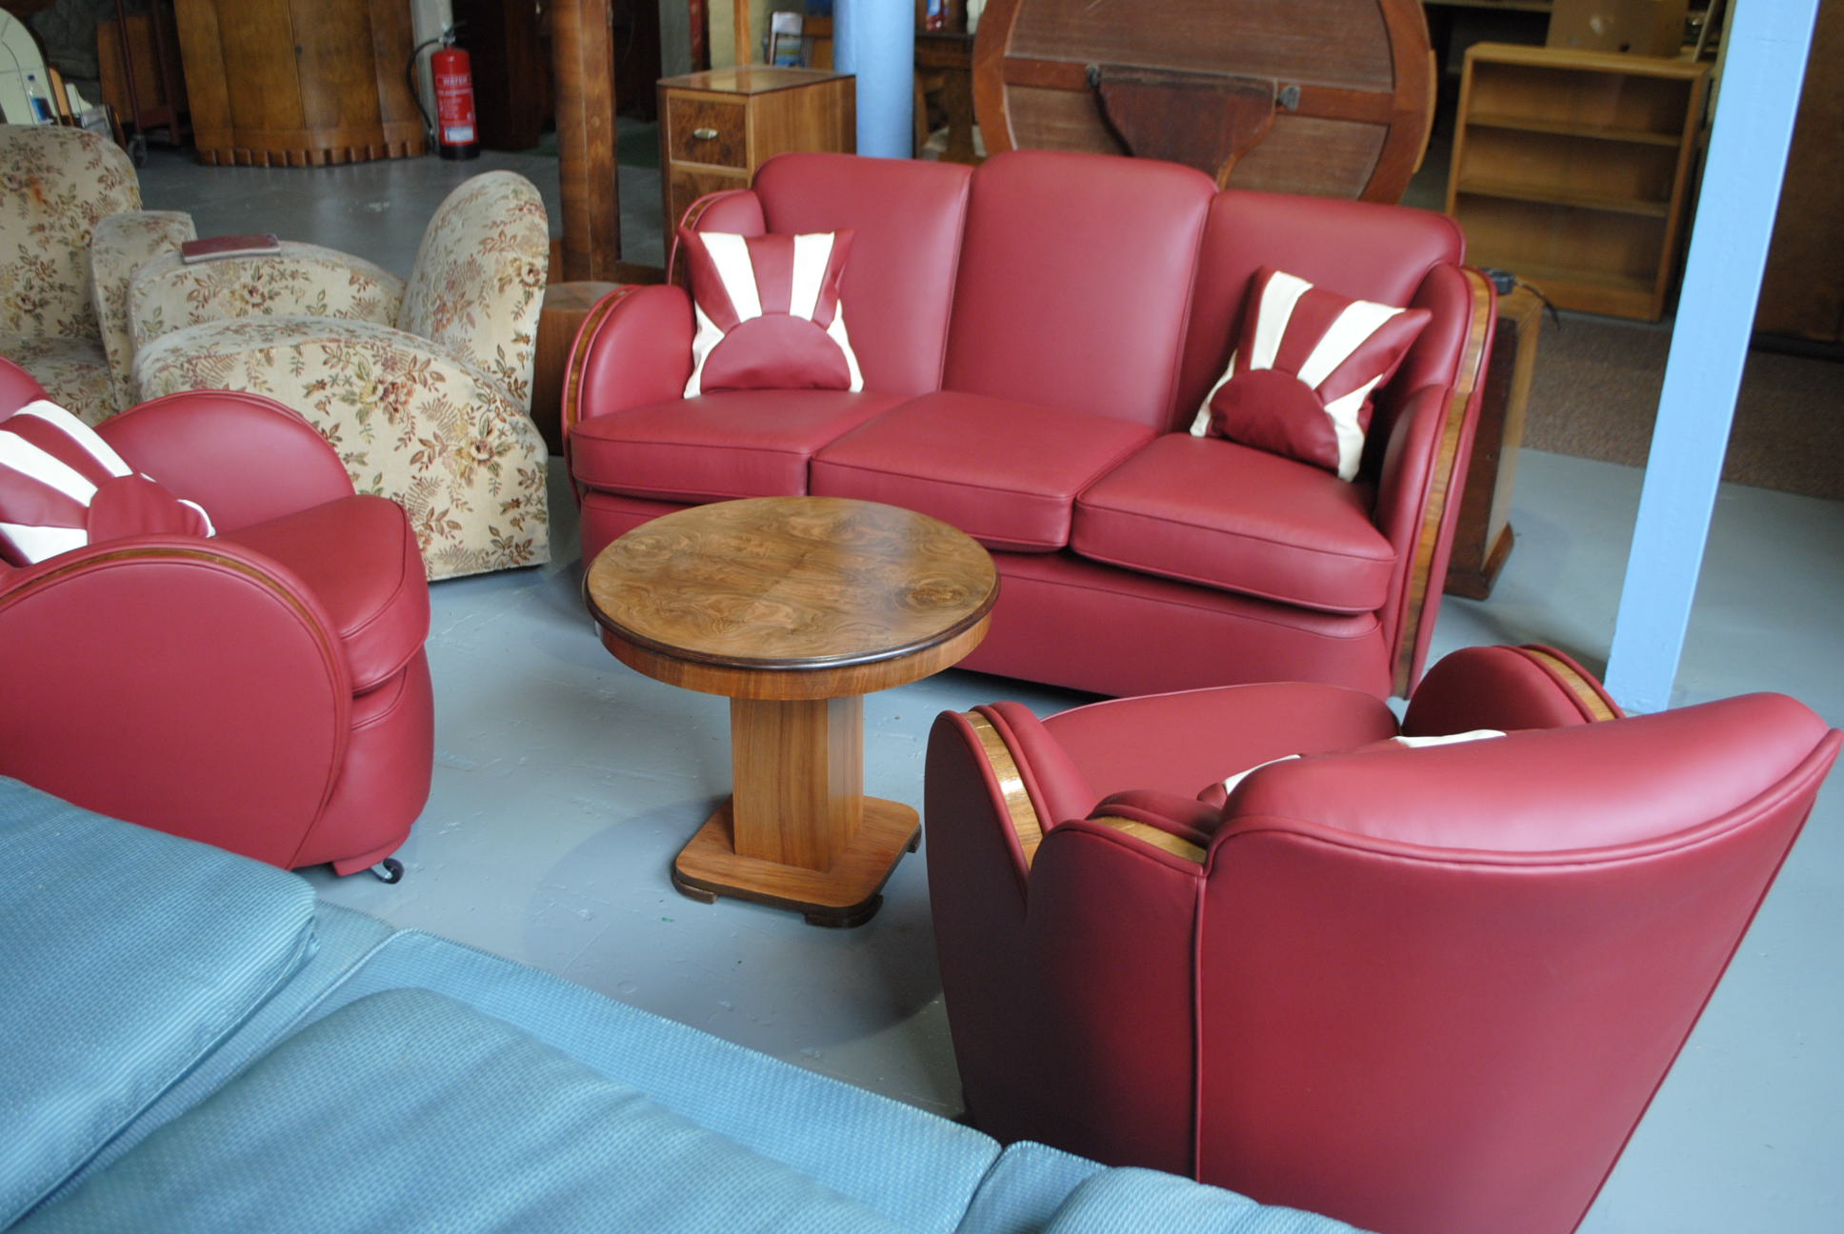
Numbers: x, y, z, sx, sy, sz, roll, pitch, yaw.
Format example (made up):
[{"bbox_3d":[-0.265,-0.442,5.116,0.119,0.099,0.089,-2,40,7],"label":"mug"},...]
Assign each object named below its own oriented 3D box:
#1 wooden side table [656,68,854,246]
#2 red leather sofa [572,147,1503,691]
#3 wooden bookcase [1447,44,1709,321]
[{"bbox_3d":[-0.529,-1.333,5.497,0.376,0.783,0.536,15,28,28],"label":"wooden side table"},{"bbox_3d":[0.150,-0.442,3.444,1.863,0.877,0.884,10,26,19],"label":"red leather sofa"},{"bbox_3d":[2.315,-1.554,6.065,0.784,0.836,0.261,14,27,26],"label":"wooden bookcase"}]

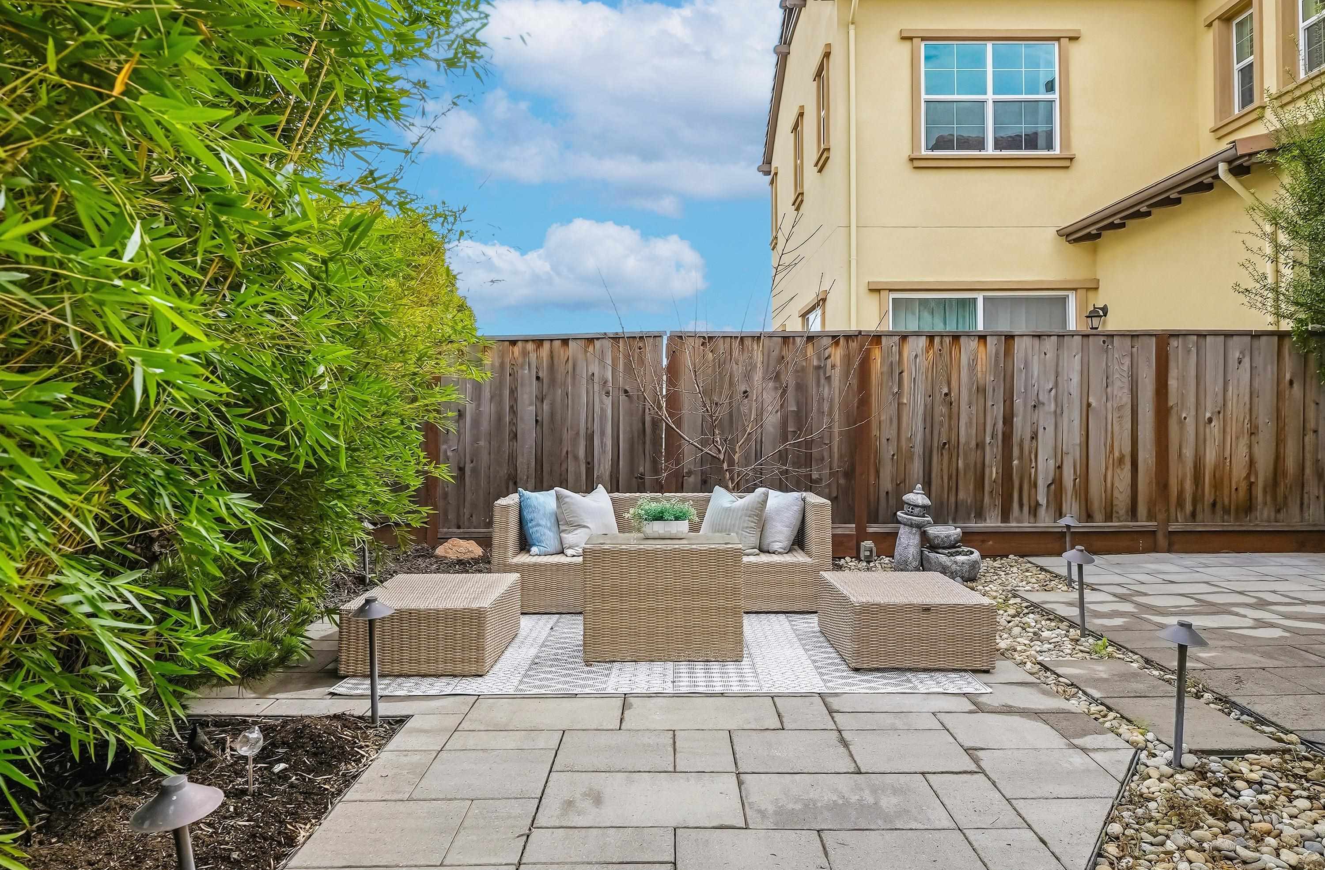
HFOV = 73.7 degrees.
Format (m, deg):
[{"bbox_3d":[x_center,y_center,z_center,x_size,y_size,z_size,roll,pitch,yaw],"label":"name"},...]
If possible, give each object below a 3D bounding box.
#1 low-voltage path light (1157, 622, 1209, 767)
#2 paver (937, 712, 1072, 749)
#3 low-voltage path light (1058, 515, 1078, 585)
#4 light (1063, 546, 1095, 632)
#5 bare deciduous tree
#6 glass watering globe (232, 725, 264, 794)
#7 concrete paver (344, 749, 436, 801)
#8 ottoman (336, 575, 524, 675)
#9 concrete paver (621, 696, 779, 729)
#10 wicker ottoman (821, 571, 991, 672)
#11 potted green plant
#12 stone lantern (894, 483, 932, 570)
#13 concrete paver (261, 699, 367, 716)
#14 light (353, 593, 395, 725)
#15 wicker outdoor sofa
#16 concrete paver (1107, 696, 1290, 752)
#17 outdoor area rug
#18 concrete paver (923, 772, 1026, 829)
[{"bbox_3d":[1.737,0.863,2.962,0.166,0.500,0.166,0,1,1],"label":"low-voltage path light"},{"bbox_3d":[1.268,1.127,3.295,0.402,0.054,0.392,0,1,1],"label":"paver"},{"bbox_3d":[2.760,0.777,6.000,0.166,0.500,0.166,0,1,1],"label":"low-voltage path light"},{"bbox_3d":[2.261,0.840,4.792,0.176,0.481,0.176,-3,1,0],"label":"light"},{"bbox_3d":[0.598,-0.341,6.588,2.100,2.730,1.800,0,1,1],"label":"bare deciduous tree"},{"bbox_3d":[-1.279,1.003,2.752,0.085,0.210,0.085,0,1,0],"label":"glass watering globe"},{"bbox_3d":[-0.892,1.156,2.940,0.204,0.055,0.400,0,1,1],"label":"concrete paver"},{"bbox_3d":[-1.114,0.925,4.396,0.659,0.317,0.858,0,1,1],"label":"ottoman"},{"bbox_3d":[0.153,1.135,3.532,0.617,0.055,0.392,0,1,1],"label":"concrete paver"},{"bbox_3d":[1.201,0.923,4.471,0.662,0.317,0.828,0,1,0],"label":"wicker ottoman"},{"bbox_3d":[0.005,0.415,4.488,0.332,0.203,0.188,0,1,0],"label":"potted green plant"},{"bbox_3d":[1.944,0.716,6.872,0.282,0.659,0.263,0,1,0],"label":"stone lantern"},{"bbox_3d":[-1.396,1.141,3.617,0.419,0.055,0.212,0,1,1],"label":"concrete paver"},{"bbox_3d":[-1.113,0.868,3.402,0.166,0.500,0.166,0,1,1],"label":"light"},{"bbox_3d":[0.000,0.733,5.588,2.032,0.664,0.694,0,1,0],"label":"wicker outdoor sofa"},{"bbox_3d":[1.992,1.121,3.387,0.402,0.054,0.595,0,1,1],"label":"concrete paver"},{"bbox_3d":[-0.007,1.070,4.802,2.840,0.010,2.060,0,1,1],"label":"outdoor area rug"},{"bbox_3d":[0.957,1.151,2.727,0.200,0.055,0.394,0,1,1],"label":"concrete paver"}]

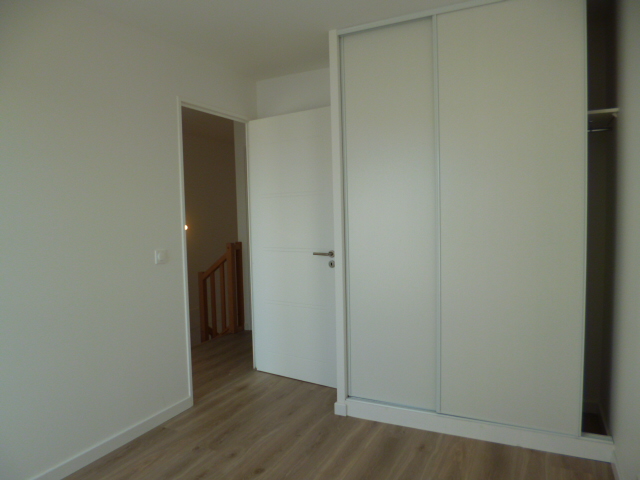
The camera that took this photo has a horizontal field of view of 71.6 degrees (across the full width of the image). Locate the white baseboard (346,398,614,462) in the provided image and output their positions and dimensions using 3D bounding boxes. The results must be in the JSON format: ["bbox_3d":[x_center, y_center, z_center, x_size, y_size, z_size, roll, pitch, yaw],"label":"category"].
[{"bbox_3d":[0.823,1.061,2.532,1.424,0.115,0.025,0,3,24],"label":"white baseboard"}]

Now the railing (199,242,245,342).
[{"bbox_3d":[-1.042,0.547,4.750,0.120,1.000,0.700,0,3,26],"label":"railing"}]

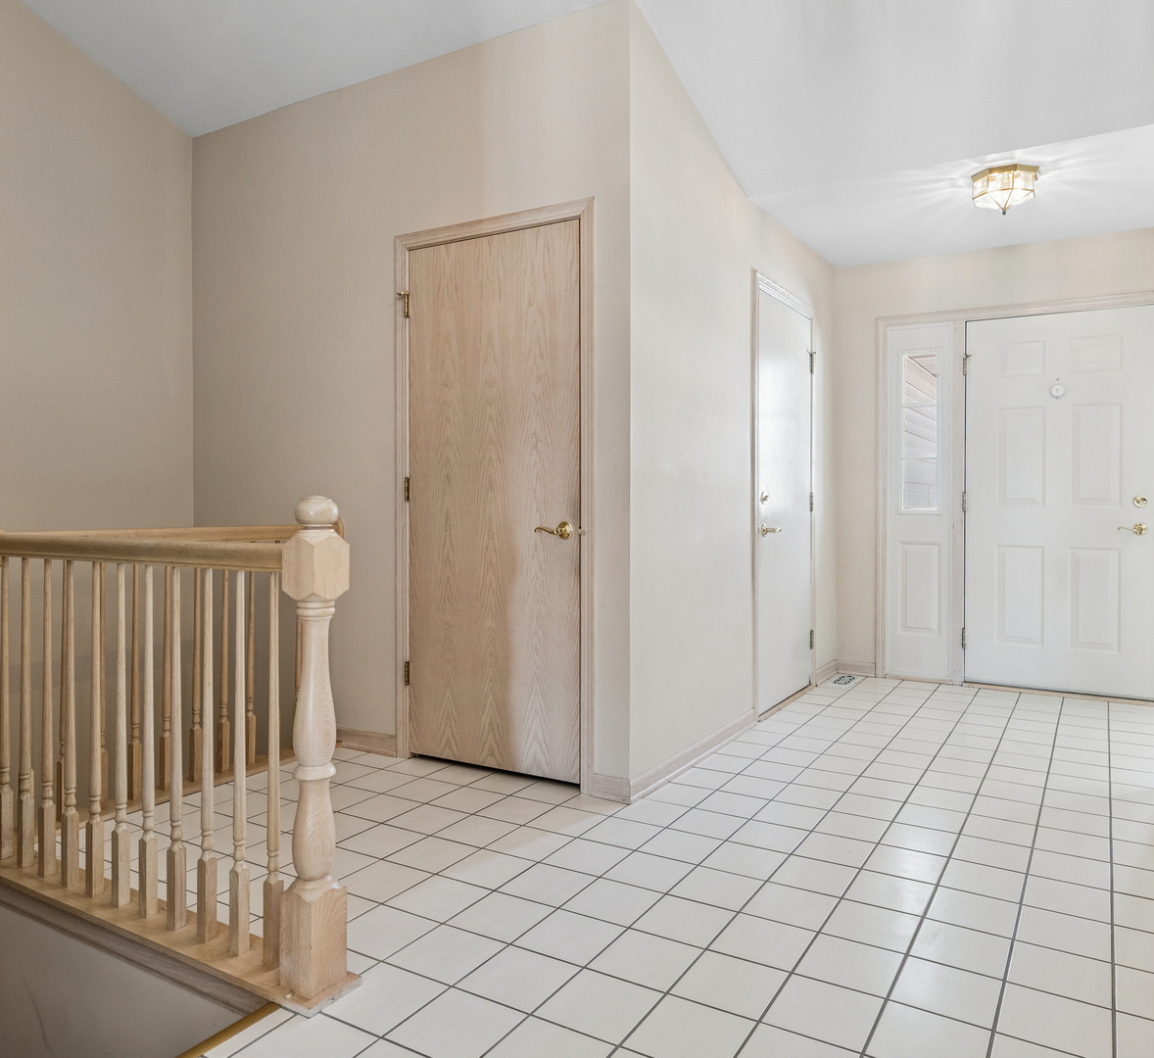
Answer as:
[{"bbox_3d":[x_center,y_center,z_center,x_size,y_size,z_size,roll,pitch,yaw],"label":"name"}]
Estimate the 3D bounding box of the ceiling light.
[{"bbox_3d":[1.870,-1.450,3.465,0.260,0.165,0.260,1,1,30],"label":"ceiling light"}]

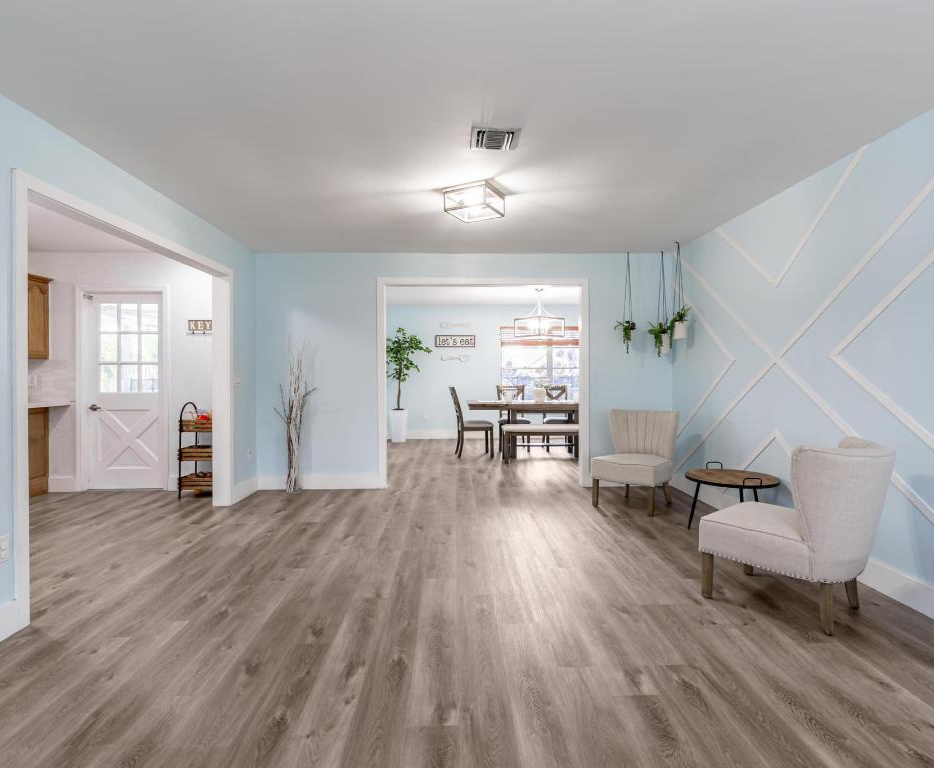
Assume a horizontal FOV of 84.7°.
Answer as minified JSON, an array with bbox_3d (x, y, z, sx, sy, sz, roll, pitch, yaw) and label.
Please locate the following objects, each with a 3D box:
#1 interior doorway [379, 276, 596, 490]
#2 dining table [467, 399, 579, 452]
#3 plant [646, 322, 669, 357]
[{"bbox_3d":[0.174,-0.012,5.366,2.200,2.180,0.120,0,1,-1],"label":"interior doorway"},{"bbox_3d":[1.052,0.660,7.460,2.100,0.760,1.000,0,1,-1],"label":"dining table"},{"bbox_3d":[1.921,-0.451,5.190,0.205,0.340,0.190,0,1,-1],"label":"plant"}]

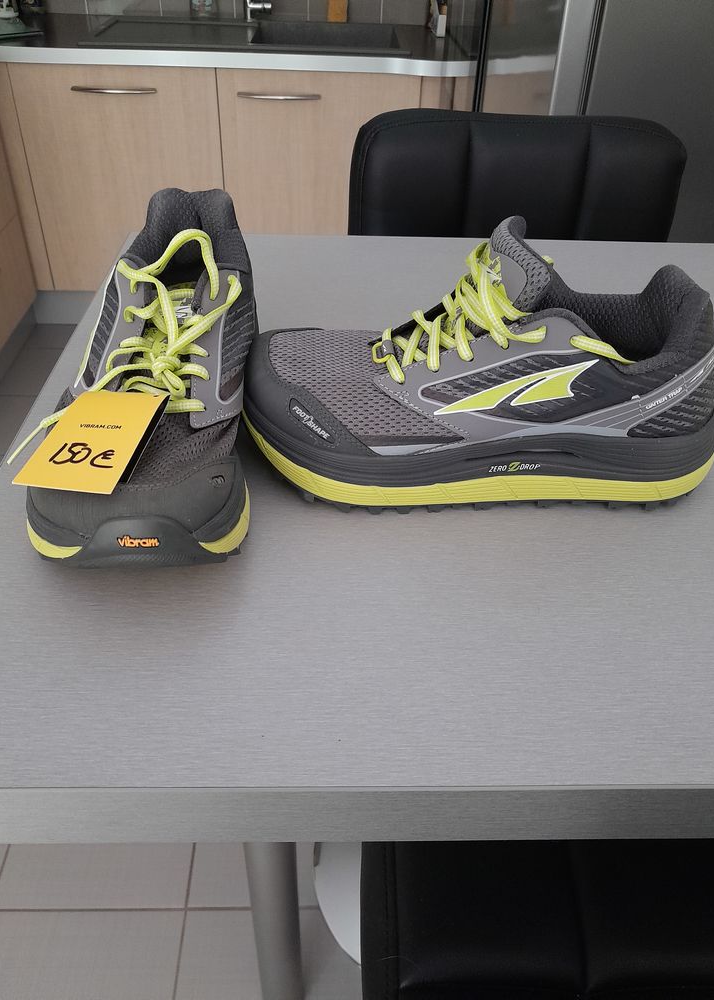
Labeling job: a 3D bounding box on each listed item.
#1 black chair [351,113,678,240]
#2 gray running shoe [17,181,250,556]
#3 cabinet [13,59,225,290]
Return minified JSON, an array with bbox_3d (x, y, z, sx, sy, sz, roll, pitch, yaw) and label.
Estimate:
[{"bbox_3d":[0.176,0.100,1.070,0.410,1.085,0.440,1,38,-2],"label":"black chair"},{"bbox_3d":[-0.114,-0.092,0.472,0.111,0.124,0.285,1,38,-2],"label":"gray running shoe"},{"bbox_3d":[-0.724,-1.157,2.680,0.598,0.700,0.570,1,38,-2],"label":"cabinet"}]

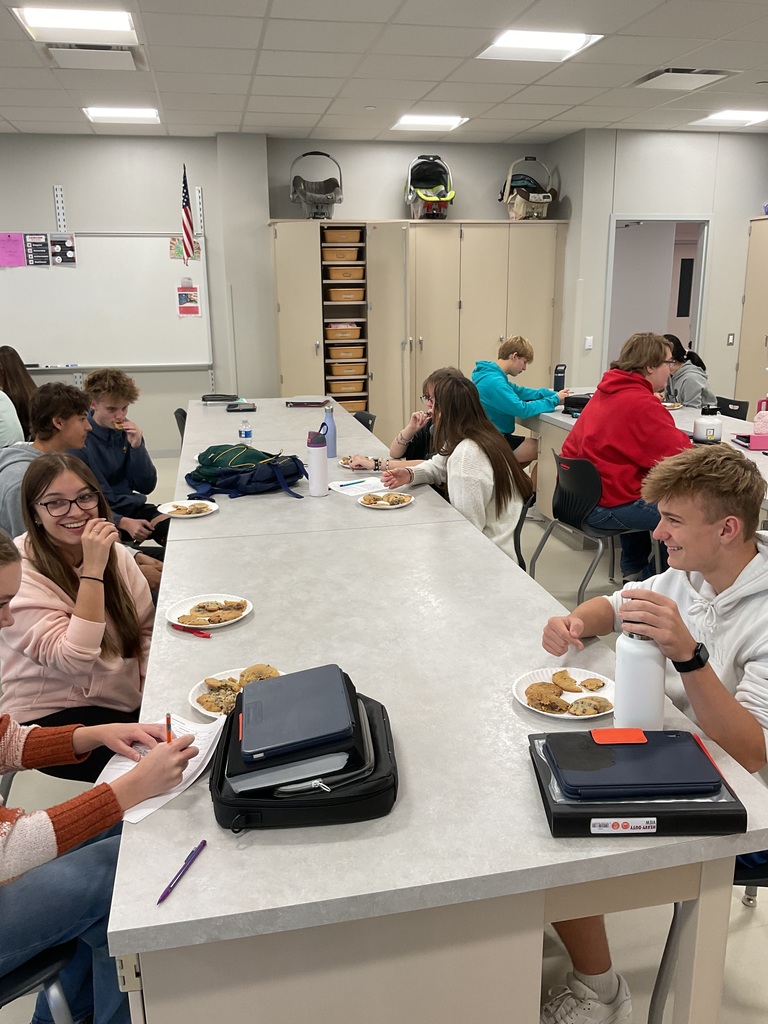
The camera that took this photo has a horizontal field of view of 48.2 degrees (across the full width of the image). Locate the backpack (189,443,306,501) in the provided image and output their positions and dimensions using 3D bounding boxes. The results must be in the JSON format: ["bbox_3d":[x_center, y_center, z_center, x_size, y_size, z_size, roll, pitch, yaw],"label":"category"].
[{"bbox_3d":[-0.573,-0.195,3.617,0.480,0.170,0.330,-8,17,-25],"label":"backpack"}]

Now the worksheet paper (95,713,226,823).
[{"bbox_3d":[-0.402,0.436,1.524,0.190,0.034,0.275,6,16,23],"label":"worksheet paper"}]

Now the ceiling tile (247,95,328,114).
[{"bbox_3d":[-0.702,-3.006,6.327,0.605,0.020,0.605,-3,15,-11],"label":"ceiling tile"}]

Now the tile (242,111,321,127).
[{"bbox_3d":[-0.820,-3.158,6.903,0.605,0.020,0.605,-4,15,-11],"label":"tile"}]

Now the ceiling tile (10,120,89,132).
[{"bbox_3d":[-2.728,-3.183,7.089,0.605,0.020,0.570,-4,15,-11],"label":"ceiling tile"}]

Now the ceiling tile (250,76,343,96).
[{"bbox_3d":[-0.582,-2.865,5.766,0.603,0.022,0.603,-3,15,-11],"label":"ceiling tile"}]

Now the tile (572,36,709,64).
[{"bbox_3d":[1.450,-2.658,4.937,0.605,0.020,0.605,-3,15,-11],"label":"tile"}]

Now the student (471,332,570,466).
[{"bbox_3d":[0.914,-0.593,5.962,0.830,1.260,0.500,-3,15,-11],"label":"student"}]

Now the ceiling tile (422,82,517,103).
[{"bbox_3d":[0.613,-2.926,5.978,0.605,0.020,0.605,-3,15,-11],"label":"ceiling tile"}]

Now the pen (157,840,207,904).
[{"bbox_3d":[-0.291,0.520,1.241,0.012,0.011,0.146,4,15,15],"label":"pen"}]

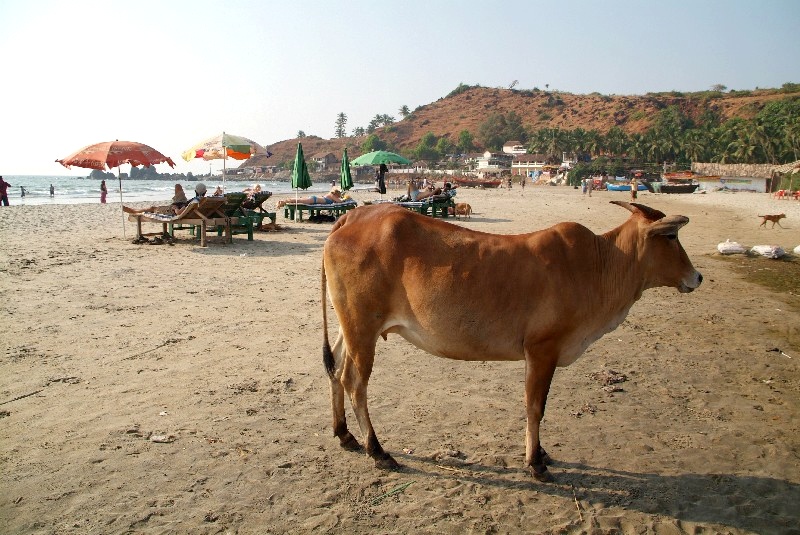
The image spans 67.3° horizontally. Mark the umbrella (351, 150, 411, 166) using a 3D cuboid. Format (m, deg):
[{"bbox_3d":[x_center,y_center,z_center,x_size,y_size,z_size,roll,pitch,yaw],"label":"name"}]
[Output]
[{"bbox_3d":[-0.600,-2.807,19.601,2.030,1.989,2.030,0,9,0],"label":"umbrella"}]

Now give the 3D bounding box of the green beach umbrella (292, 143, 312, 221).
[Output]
[{"bbox_3d":[-2.809,-2.388,16.937,0.600,2.270,0.600,1,8,0],"label":"green beach umbrella"}]

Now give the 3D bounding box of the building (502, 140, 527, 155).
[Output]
[{"bbox_3d":[38.336,-40.598,204.211,8.200,4.700,7.000,0,8,-6],"label":"building"}]

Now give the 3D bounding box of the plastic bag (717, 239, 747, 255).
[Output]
[{"bbox_3d":[6.887,-0.431,12.476,0.600,0.240,0.380,4,9,25],"label":"plastic bag"}]

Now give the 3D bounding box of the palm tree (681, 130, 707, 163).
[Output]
[{"bbox_3d":[50.356,-18.768,103.356,4.900,9.409,4.900,0,9,0],"label":"palm tree"}]

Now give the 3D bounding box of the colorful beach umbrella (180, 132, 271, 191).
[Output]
[{"bbox_3d":[-4.030,-2.058,14.151,2.130,2.198,2.130,0,9,0],"label":"colorful beach umbrella"}]

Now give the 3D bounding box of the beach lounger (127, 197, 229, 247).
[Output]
[{"bbox_3d":[-4.142,-0.922,11.545,2.100,0.920,0.720,5,9,26],"label":"beach lounger"}]

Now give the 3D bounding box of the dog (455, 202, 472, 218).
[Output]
[{"bbox_3d":[2.016,-1.793,19.191,0.800,0.520,0.260,7,10,36],"label":"dog"}]

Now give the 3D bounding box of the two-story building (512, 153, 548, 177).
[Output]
[{"bbox_3d":[32.106,-25.476,150.855,9.300,6.200,7.000,1,8,3],"label":"two-story building"}]

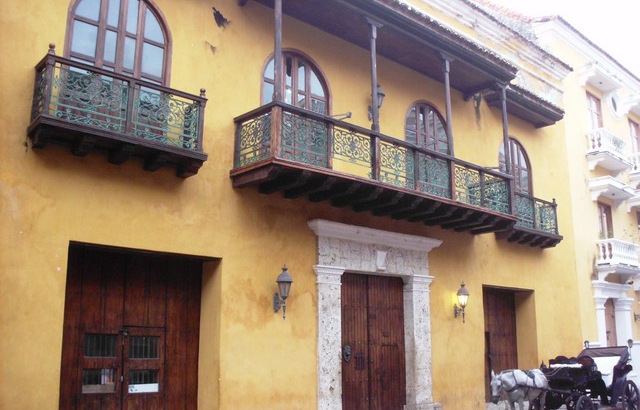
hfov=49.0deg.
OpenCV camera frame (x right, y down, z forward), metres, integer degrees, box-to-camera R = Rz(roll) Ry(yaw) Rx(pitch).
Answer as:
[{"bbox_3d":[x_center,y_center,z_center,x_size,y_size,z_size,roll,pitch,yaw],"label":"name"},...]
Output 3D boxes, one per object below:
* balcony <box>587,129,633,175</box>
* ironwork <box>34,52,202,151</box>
[{"bbox_3d":[10.752,-1.869,26.113,0.788,1.229,2.648,-10,-15,41],"label":"balcony"},{"bbox_3d":[-3.163,-1.490,11.343,2.846,1.071,0.612,11,-16,-44],"label":"ironwork"}]

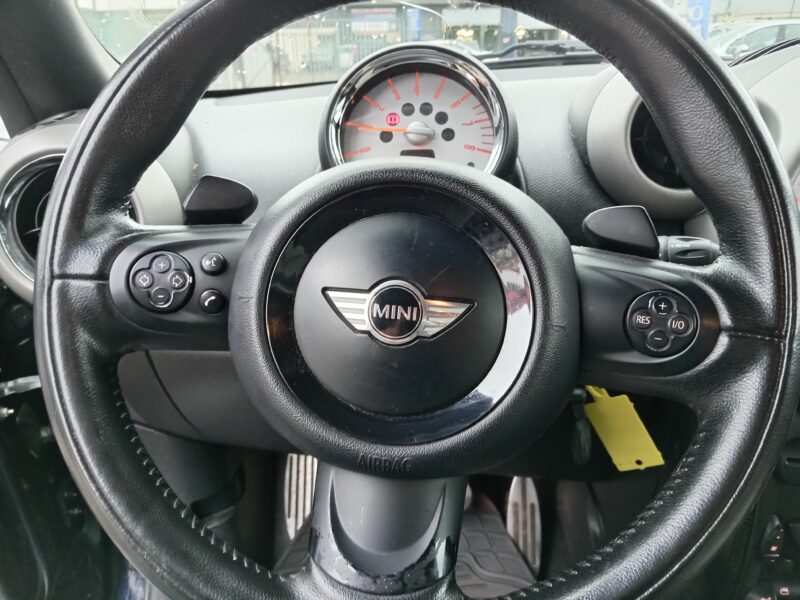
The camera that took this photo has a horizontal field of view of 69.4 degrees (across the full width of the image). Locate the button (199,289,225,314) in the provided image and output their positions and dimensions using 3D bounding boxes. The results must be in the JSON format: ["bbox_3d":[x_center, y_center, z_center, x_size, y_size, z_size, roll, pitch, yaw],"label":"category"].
[{"bbox_3d":[-0.097,0.001,0.297,0.012,0.012,0.006,1,-7,4],"label":"button"}]

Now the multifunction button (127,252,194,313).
[{"bbox_3d":[-0.124,-0.009,0.301,0.034,0.033,0.010,1,-7,4],"label":"multifunction button"}]

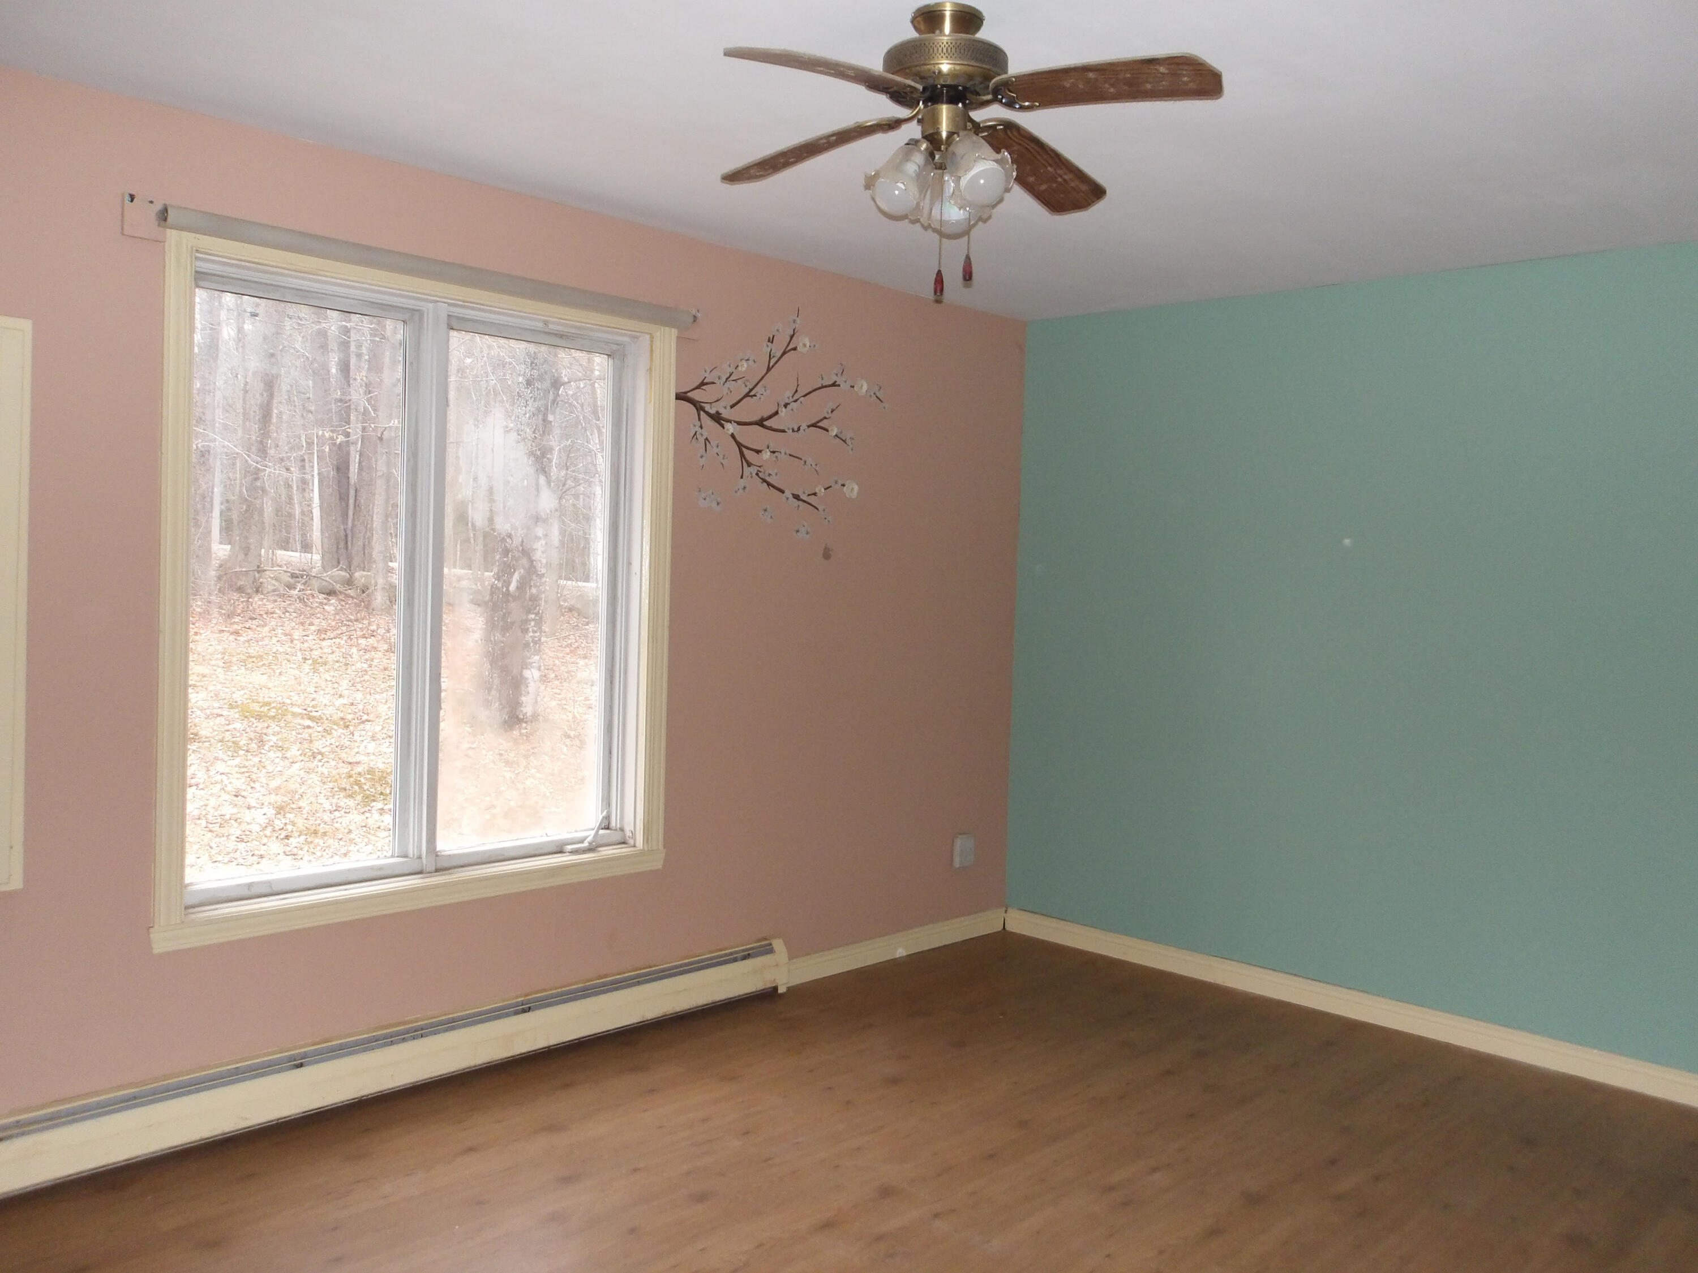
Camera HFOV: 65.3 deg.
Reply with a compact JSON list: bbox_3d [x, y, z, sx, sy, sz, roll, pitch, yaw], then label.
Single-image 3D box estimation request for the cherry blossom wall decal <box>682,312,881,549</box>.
[{"bbox_3d":[-0.198,-0.674,4.326,0.915,0.796,0.010,-1,4,-45],"label":"cherry blossom wall decal"}]

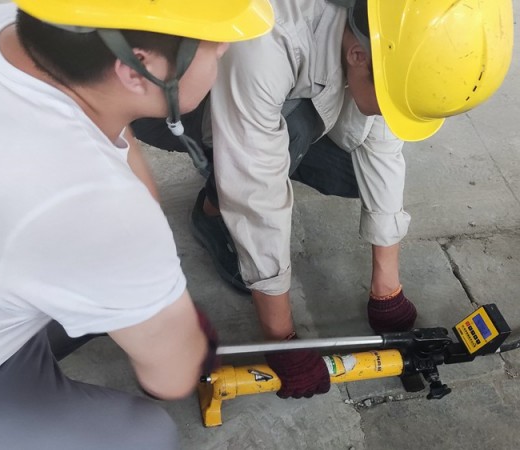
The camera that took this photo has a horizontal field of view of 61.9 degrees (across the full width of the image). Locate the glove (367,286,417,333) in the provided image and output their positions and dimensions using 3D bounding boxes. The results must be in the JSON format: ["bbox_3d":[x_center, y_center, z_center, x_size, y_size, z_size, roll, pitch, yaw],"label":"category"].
[{"bbox_3d":[0.319,0.205,1.052,0.105,0.100,0.085,-3,56,-10],"label":"glove"}]

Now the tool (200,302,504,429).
[{"bbox_3d":[0.208,0.298,0.932,0.670,0.180,0.155,-3,56,-10],"label":"tool"}]

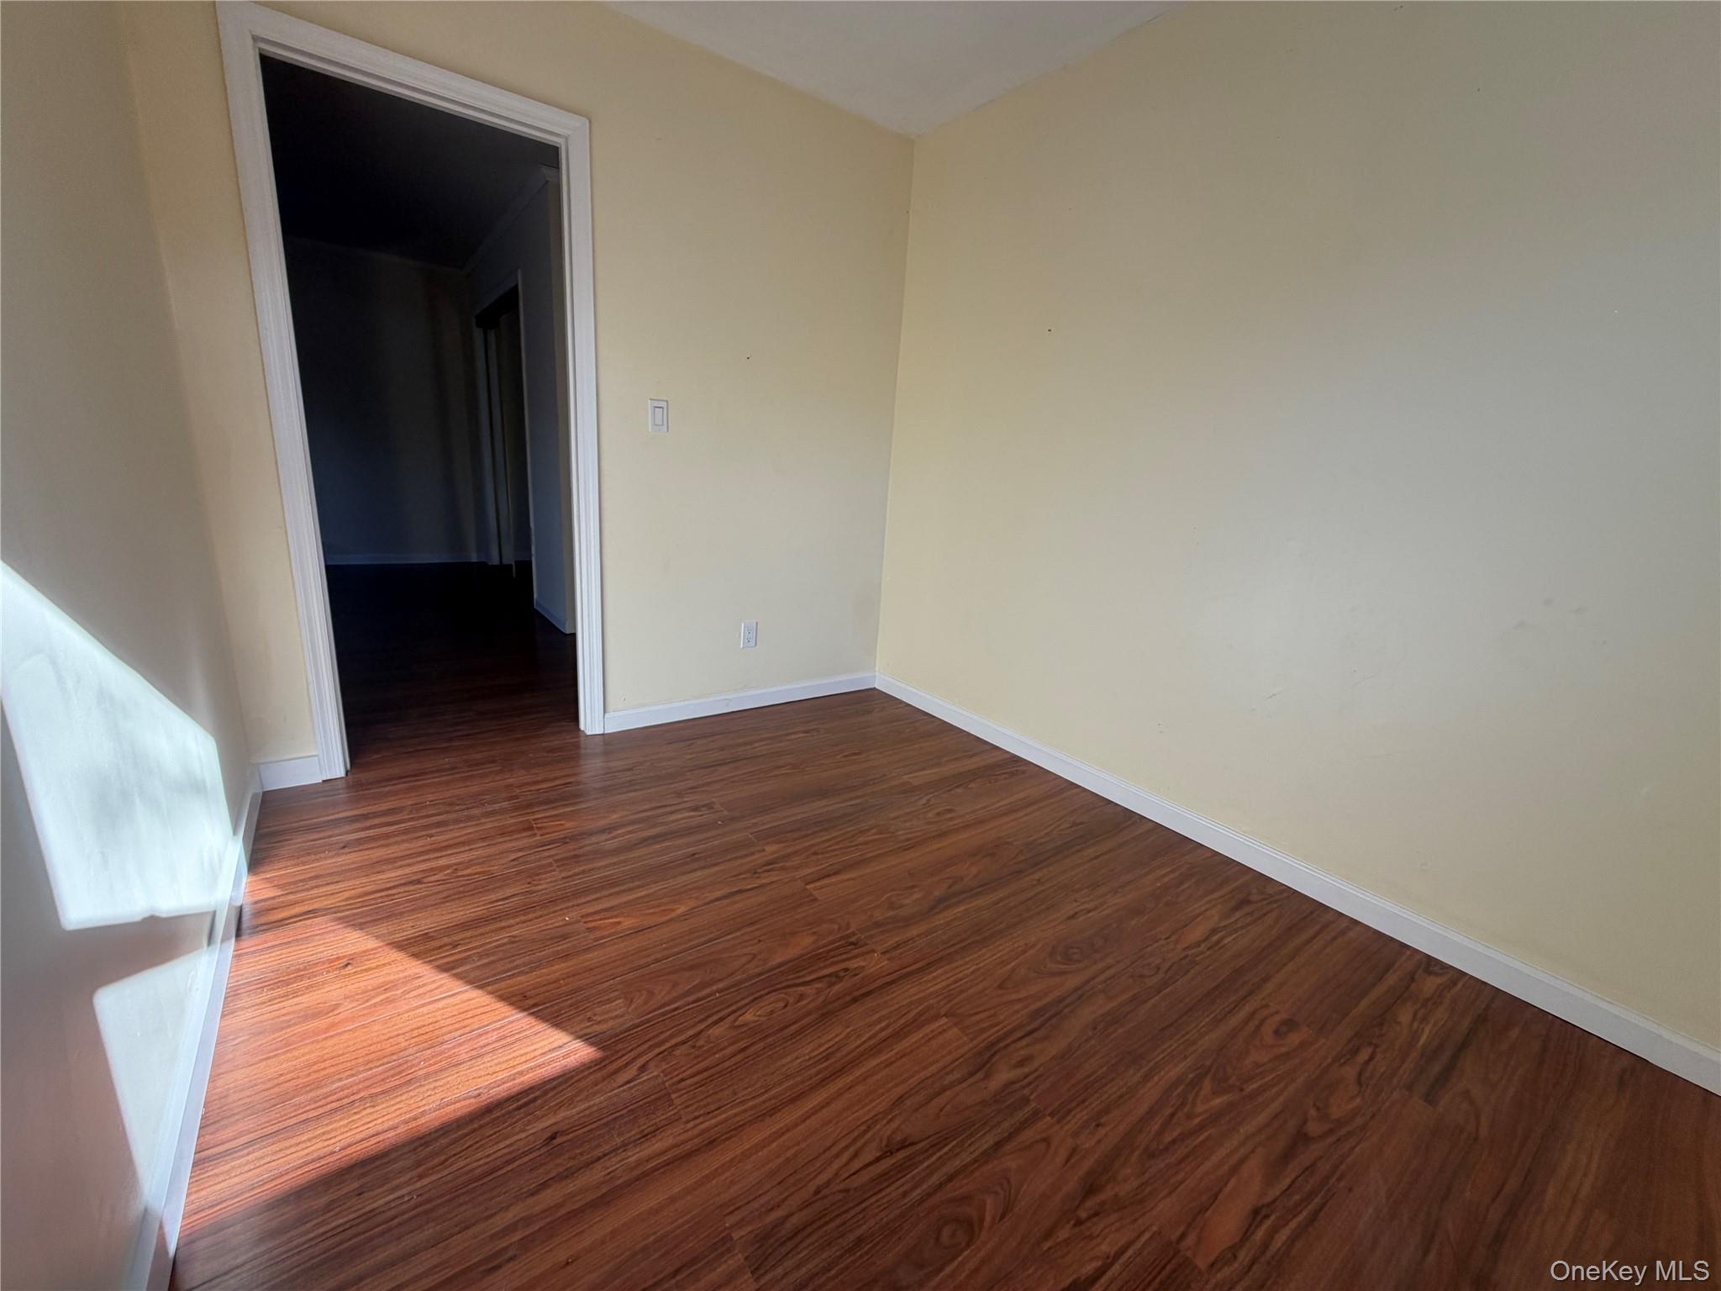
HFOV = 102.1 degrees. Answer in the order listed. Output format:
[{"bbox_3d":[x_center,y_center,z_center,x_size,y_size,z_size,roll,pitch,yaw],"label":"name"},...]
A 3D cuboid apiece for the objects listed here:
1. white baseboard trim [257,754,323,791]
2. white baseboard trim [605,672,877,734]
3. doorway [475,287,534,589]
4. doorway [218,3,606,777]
[{"bbox_3d":[-1.772,0.399,2.166,0.142,0.083,0.020,-7,18,-36],"label":"white baseboard trim"},{"bbox_3d":[-0.464,0.245,3.135,1.346,0.078,0.020,-7,18,-36],"label":"white baseboard trim"},{"bbox_3d":[-2.574,-1.439,5.128,0.140,2.045,1.680,-7,18,-36],"label":"doorway"},{"bbox_3d":[-1.327,-0.641,2.270,0.891,2.102,0.140,-7,18,-36],"label":"doorway"}]

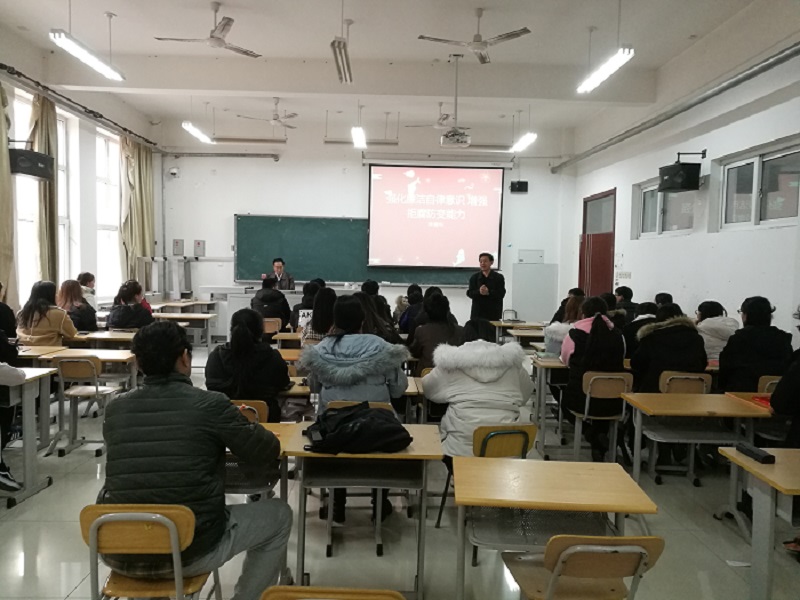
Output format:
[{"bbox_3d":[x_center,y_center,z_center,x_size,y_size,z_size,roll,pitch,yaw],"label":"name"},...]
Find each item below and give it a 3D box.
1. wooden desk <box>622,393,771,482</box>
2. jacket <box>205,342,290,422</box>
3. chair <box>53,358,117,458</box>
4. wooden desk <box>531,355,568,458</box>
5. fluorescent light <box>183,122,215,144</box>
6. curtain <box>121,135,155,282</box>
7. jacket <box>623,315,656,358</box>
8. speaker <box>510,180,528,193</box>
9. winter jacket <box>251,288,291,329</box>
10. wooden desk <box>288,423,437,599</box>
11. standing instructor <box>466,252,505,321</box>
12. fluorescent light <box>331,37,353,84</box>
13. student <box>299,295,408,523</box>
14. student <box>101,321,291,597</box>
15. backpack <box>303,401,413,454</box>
[{"bbox_3d":[1.677,0.980,3.636,0.650,0.765,0.453,1,4,-1],"label":"wooden desk"},{"bbox_3d":[-0.881,0.541,3.623,0.520,0.620,0.460,1,4,-2],"label":"jacket"},{"bbox_3d":[-2.434,0.787,4.942,0.380,0.790,0.500,1,4,-2],"label":"chair"},{"bbox_3d":[1.424,0.884,5.061,0.650,0.765,0.453,1,4,0],"label":"wooden desk"},{"bbox_3d":[-3.119,-2.589,9.606,0.180,0.100,1.270,1,4,-2],"label":"fluorescent light"},{"bbox_3d":[-4.154,-1.283,9.974,0.180,2.560,1.200,1,4,-2],"label":"curtain"},{"bbox_3d":[2.437,0.433,6.062,0.500,0.620,0.400,1,4,-7],"label":"jacket"},{"bbox_3d":[2.106,-1.989,10.935,0.310,0.200,0.200,1,4,-2],"label":"speaker"},{"bbox_3d":[-1.608,0.164,7.783,0.500,0.620,0.380,1,4,-2],"label":"winter jacket"},{"bbox_3d":[-0.154,0.991,2.787,0.650,0.765,0.453,1,4,0],"label":"wooden desk"},{"bbox_3d":[1.178,0.179,8.666,0.540,1.660,0.360,2,4,10],"label":"standing instructor"},{"bbox_3d":[-0.521,-2.176,5.726,0.140,0.075,1.230,1,4,-2],"label":"fluorescent light"},{"bbox_3d":[-0.266,0.662,3.563,0.580,1.320,0.720,1,4,-2],"label":"student"},{"bbox_3d":[-0.772,0.753,2.485,0.600,1.350,0.780,2,4,11],"label":"student"},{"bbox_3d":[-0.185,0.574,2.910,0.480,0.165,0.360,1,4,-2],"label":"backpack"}]

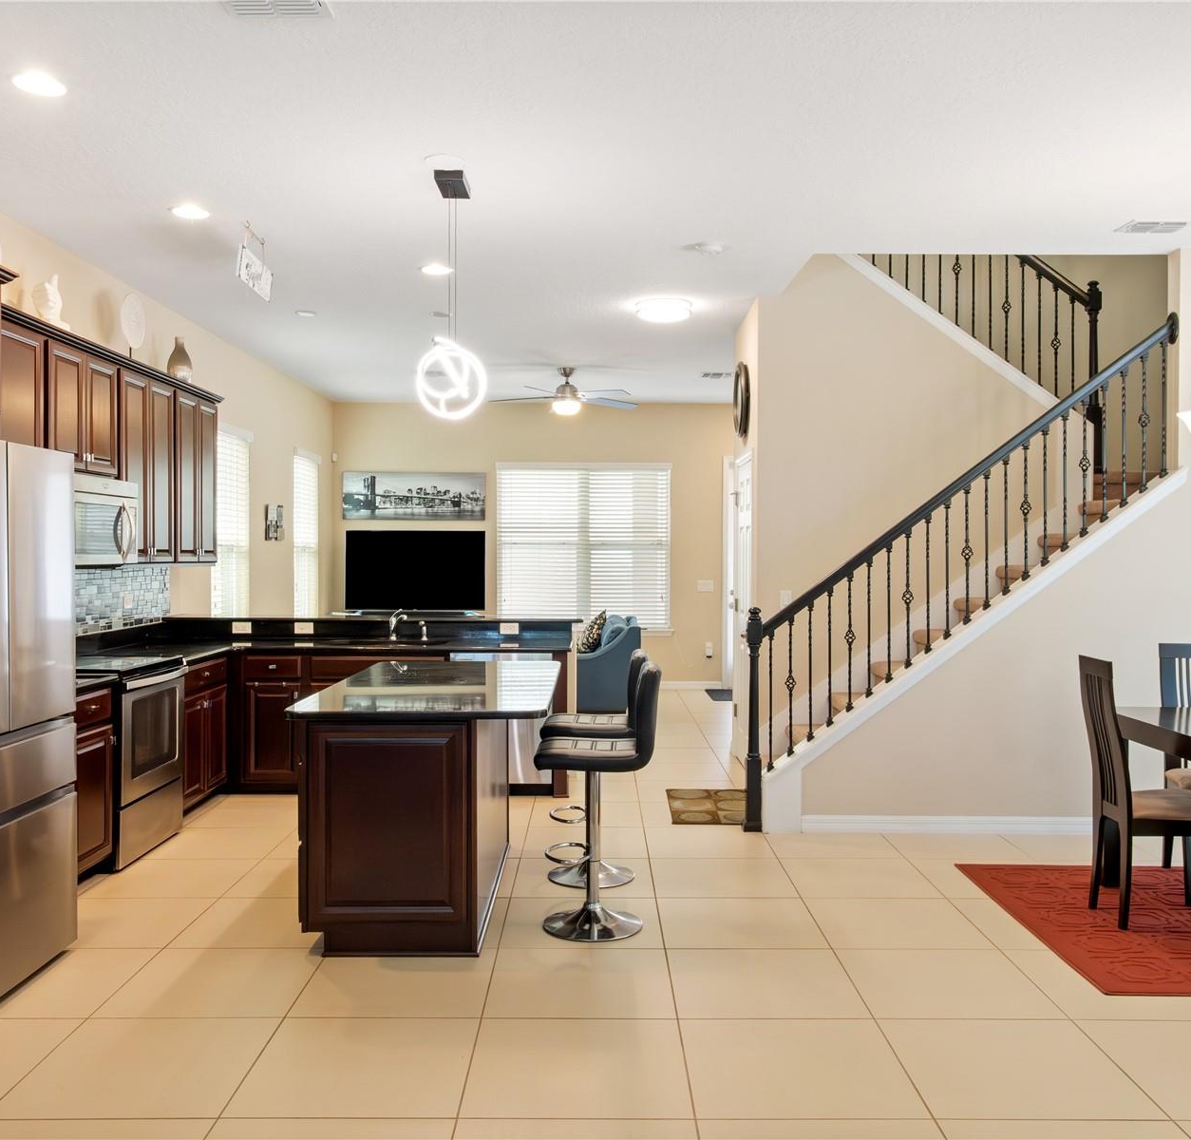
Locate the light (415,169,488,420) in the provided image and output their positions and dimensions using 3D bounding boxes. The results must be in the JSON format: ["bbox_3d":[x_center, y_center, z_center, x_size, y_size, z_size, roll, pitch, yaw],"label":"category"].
[{"bbox_3d":[-0.616,-1.162,4.519,0.300,1.025,0.270,0,1,0],"label":"light"}]

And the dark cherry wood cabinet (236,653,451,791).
[{"bbox_3d":[-1.501,0.876,6.487,1.257,0.847,0.608,0,1,0],"label":"dark cherry wood cabinet"}]

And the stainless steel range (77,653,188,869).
[{"bbox_3d":[-2.504,0.930,5.261,0.675,0.915,0.745,0,1,0],"label":"stainless steel range"}]

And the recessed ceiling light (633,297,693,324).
[{"bbox_3d":[0.444,-1.660,6.747,0.380,0.090,0.380,0,1,0],"label":"recessed ceiling light"}]

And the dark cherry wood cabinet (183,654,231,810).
[{"bbox_3d":[-2.403,0.875,5.716,0.598,0.816,0.669,0,1,0],"label":"dark cherry wood cabinet"}]

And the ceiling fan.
[{"bbox_3d":[-0.248,-1.536,9.079,1.300,0.405,1.300,0,1,0],"label":"ceiling fan"}]

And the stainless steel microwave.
[{"bbox_3d":[-2.505,-0.224,4.945,0.406,0.416,0.730,0,1,0],"label":"stainless steel microwave"}]

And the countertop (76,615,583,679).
[{"bbox_3d":[-1.476,0.415,5.667,2.730,0.185,2.920,0,1,0],"label":"countertop"}]

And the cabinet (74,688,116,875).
[{"bbox_3d":[-2.516,0.959,4.599,0.630,0.875,0.510,0,1,0],"label":"cabinet"}]

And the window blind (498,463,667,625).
[{"bbox_3d":[-0.122,-0.271,11.009,1.835,1.693,0.071,0,1,0],"label":"window blind"}]

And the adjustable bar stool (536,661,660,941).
[{"bbox_3d":[0.011,0.883,4.183,0.475,1.045,0.410,0,1,0],"label":"adjustable bar stool"}]

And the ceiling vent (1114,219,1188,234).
[{"bbox_3d":[2.657,-1.622,4.990,0.284,0.025,0.203,0,1,0],"label":"ceiling vent"}]

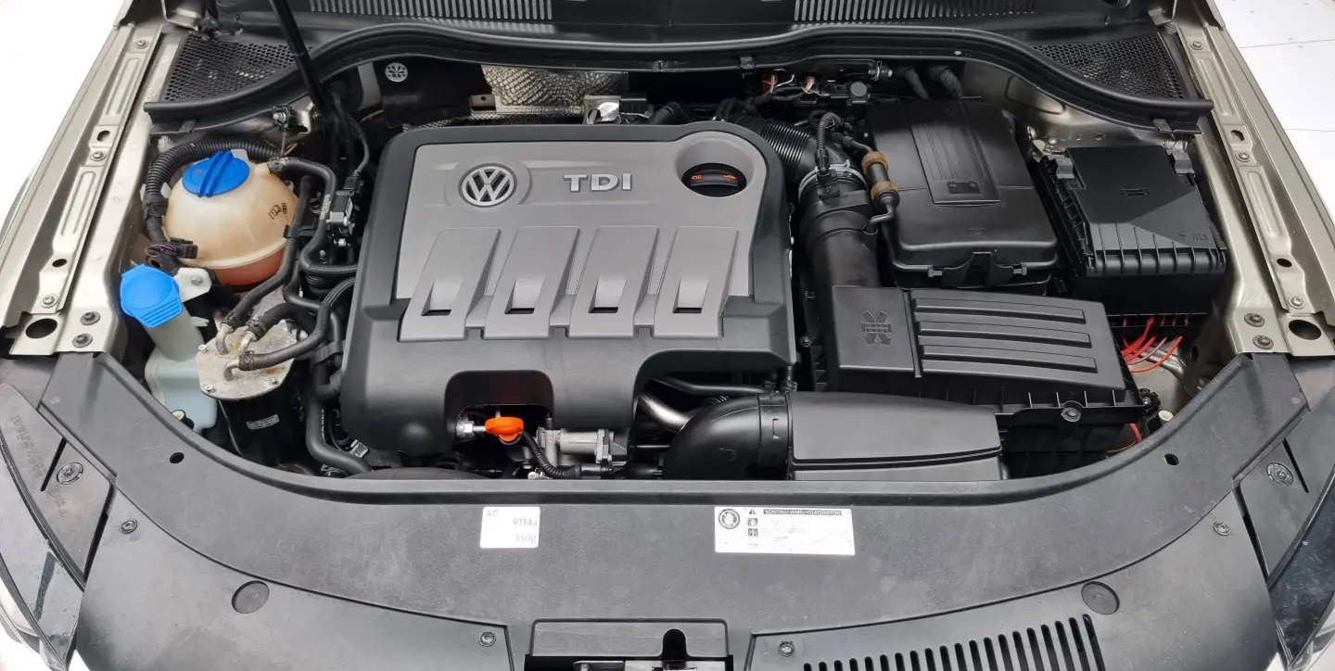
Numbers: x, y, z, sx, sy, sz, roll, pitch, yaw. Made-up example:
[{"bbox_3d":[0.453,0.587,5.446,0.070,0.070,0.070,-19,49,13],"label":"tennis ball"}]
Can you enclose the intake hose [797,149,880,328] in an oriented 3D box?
[{"bbox_3d":[0.195,-0.115,1.170,0.075,0.085,0.200,-2,56,-1],"label":"intake hose"}]

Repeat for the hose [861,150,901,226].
[{"bbox_3d":[0.251,-0.173,1.180,0.040,0.042,0.085,-5,68,-2],"label":"hose"}]

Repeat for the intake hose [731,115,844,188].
[{"bbox_3d":[0.149,-0.233,1.260,0.125,0.070,0.070,34,60,23],"label":"intake hose"}]

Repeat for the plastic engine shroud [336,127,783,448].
[{"bbox_3d":[-0.097,-0.062,1.140,0.465,0.145,0.365,0,53,0],"label":"plastic engine shroud"}]

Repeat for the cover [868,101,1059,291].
[{"bbox_3d":[0.358,-0.179,1.255,0.192,0.100,0.275,0,52,0],"label":"cover"}]

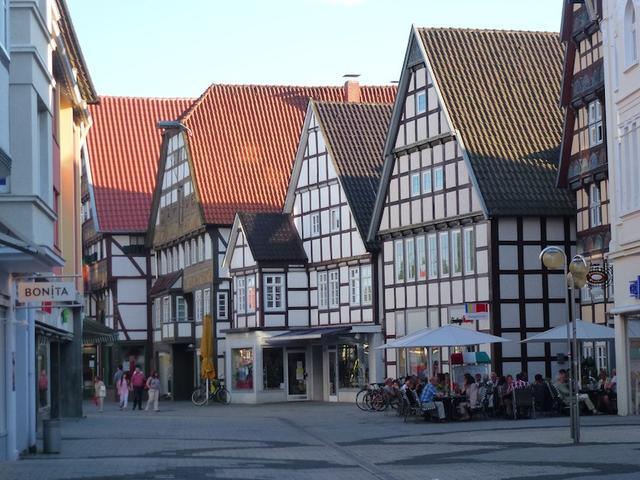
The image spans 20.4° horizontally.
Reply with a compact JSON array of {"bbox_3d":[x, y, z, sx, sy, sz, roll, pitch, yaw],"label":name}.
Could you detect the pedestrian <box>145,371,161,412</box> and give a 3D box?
[{"bbox_3d":[-6.545,5.870,69.459,0.550,1.650,0.420,2,-5,-35],"label":"pedestrian"}]

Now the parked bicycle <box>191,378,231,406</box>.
[{"bbox_3d":[-4.542,6.446,74.038,1.750,1.080,0.600,1,-5,-27],"label":"parked bicycle"}]

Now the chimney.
[{"bbox_3d":[1.559,-7.328,87.000,0.750,1.600,0.750,0,-4,-14],"label":"chimney"}]

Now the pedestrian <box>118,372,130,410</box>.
[{"bbox_3d":[-7.754,6.024,70.253,0.480,1.500,0.360,0,-4,-20],"label":"pedestrian"}]

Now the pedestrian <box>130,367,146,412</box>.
[{"bbox_3d":[-7.141,5.870,69.861,0.580,1.730,0.380,0,-4,-10],"label":"pedestrian"}]

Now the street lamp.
[{"bbox_3d":[5.035,2.122,36.141,0.970,3.980,1.000,-1,-4,0],"label":"street lamp"}]

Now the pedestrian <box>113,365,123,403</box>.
[{"bbox_3d":[-8.665,6.319,76.063,0.380,1.770,0.500,1,-5,-30],"label":"pedestrian"}]

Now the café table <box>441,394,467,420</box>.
[{"bbox_3d":[3.867,4.857,51.527,0.800,0.750,0.800,0,-4,-17],"label":"café table"}]

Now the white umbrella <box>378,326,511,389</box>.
[{"bbox_3d":[3.711,3.898,52.098,3.450,2.750,3.450,0,-4,-17],"label":"white umbrella"}]

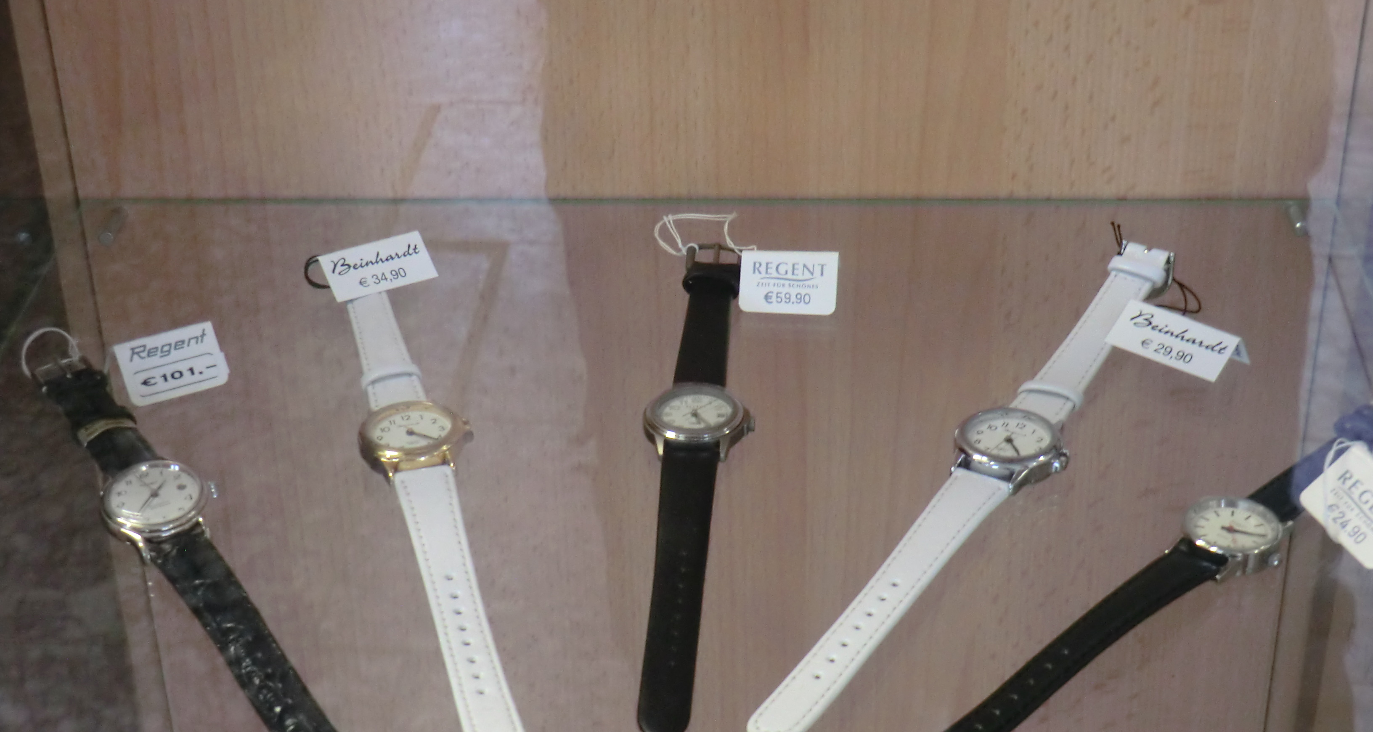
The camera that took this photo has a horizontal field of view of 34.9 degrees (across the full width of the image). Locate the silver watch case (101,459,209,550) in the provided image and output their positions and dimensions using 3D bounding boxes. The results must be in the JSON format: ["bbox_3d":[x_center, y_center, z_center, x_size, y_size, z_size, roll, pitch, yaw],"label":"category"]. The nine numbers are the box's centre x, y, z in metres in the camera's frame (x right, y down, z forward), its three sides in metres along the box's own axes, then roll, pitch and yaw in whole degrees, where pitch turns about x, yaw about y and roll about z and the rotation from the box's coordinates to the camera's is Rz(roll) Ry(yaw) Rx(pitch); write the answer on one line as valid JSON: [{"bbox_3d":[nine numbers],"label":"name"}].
[{"bbox_3d":[-0.131,0.036,0.543,0.028,0.008,0.032,-16,33,-24],"label":"silver watch case"}]

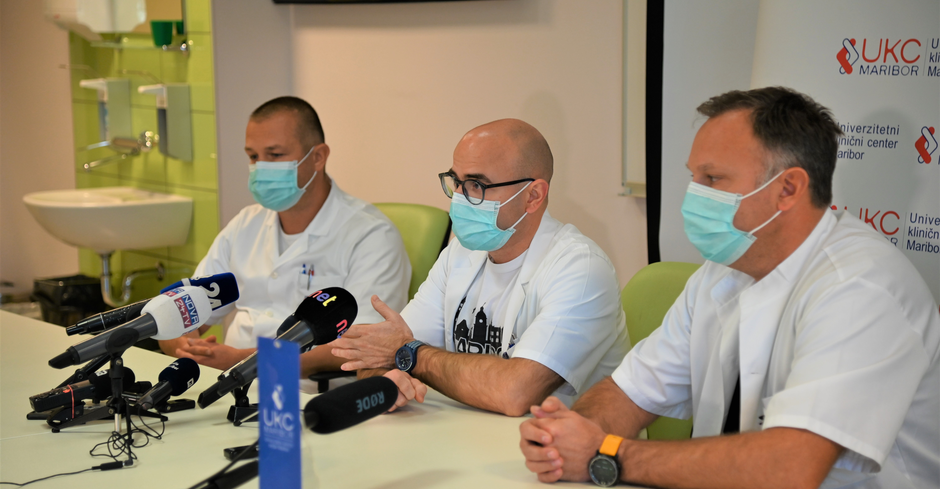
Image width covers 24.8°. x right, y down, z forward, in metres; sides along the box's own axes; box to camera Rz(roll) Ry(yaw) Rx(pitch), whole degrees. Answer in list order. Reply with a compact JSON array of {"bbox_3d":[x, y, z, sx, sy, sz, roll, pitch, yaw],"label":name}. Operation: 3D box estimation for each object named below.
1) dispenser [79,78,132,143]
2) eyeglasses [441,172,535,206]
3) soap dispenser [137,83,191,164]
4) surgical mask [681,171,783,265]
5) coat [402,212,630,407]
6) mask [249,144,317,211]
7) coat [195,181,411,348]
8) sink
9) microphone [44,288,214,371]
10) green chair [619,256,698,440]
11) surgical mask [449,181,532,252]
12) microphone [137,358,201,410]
[{"bbox_3d":[-1.210,-0.420,7.068,0.170,0.245,0.085,-6,9,-36],"label":"dispenser"},{"bbox_3d":[0.046,-0.102,3.812,0.143,0.046,0.140,-8,15,-36],"label":"eyeglasses"},{"bbox_3d":[-0.944,-0.376,6.650,0.160,0.240,0.090,-6,8,-36],"label":"soap dispenser"},{"bbox_3d":[0.366,-0.035,2.970,0.125,0.120,0.150,-13,11,-24],"label":"surgical mask"},{"bbox_3d":[0.090,0.241,3.900,0.420,0.600,0.520,-7,9,-40],"label":"coat"},{"bbox_3d":[-0.377,-0.130,4.280,0.150,0.125,0.120,4,19,37],"label":"mask"},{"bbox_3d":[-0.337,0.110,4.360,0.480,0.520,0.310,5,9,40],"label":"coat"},{"bbox_3d":[-1.187,-0.058,6.891,0.400,0.180,0.490,-6,9,-36],"label":"sink"},{"bbox_3d":[-0.568,0.145,3.600,0.298,0.078,0.078,-23,15,-24],"label":"microphone"},{"bbox_3d":[0.221,0.529,3.799,0.580,0.910,0.580,-6,9,-36],"label":"green chair"},{"bbox_3d":[0.031,-0.051,3.777,0.112,0.112,0.138,-8,15,-36],"label":"surgical mask"},{"bbox_3d":[-0.529,0.247,3.760,0.066,0.066,0.175,3,23,29],"label":"microphone"}]

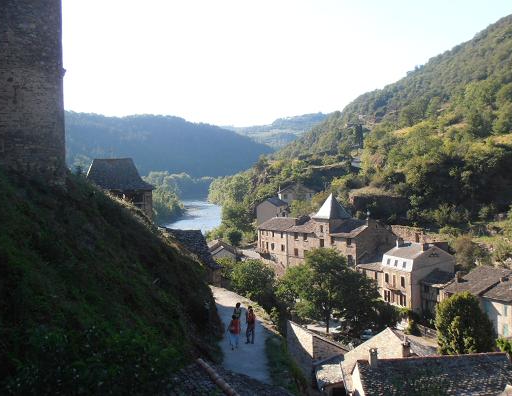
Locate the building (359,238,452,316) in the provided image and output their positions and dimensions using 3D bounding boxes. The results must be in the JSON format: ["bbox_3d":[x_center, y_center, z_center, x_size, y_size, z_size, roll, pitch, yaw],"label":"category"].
[{"bbox_3d":[24.547,12.213,142.382,8.000,11.700,15.300,-1,3,-24],"label":"building"}]

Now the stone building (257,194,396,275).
[{"bbox_3d":[13.010,6.499,162.995,9.800,15.100,28.500,-2,3,-35],"label":"stone building"}]

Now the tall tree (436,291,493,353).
[{"bbox_3d":[26.092,15.781,108.900,7.200,8.442,7.200,0,3,0],"label":"tall tree"}]

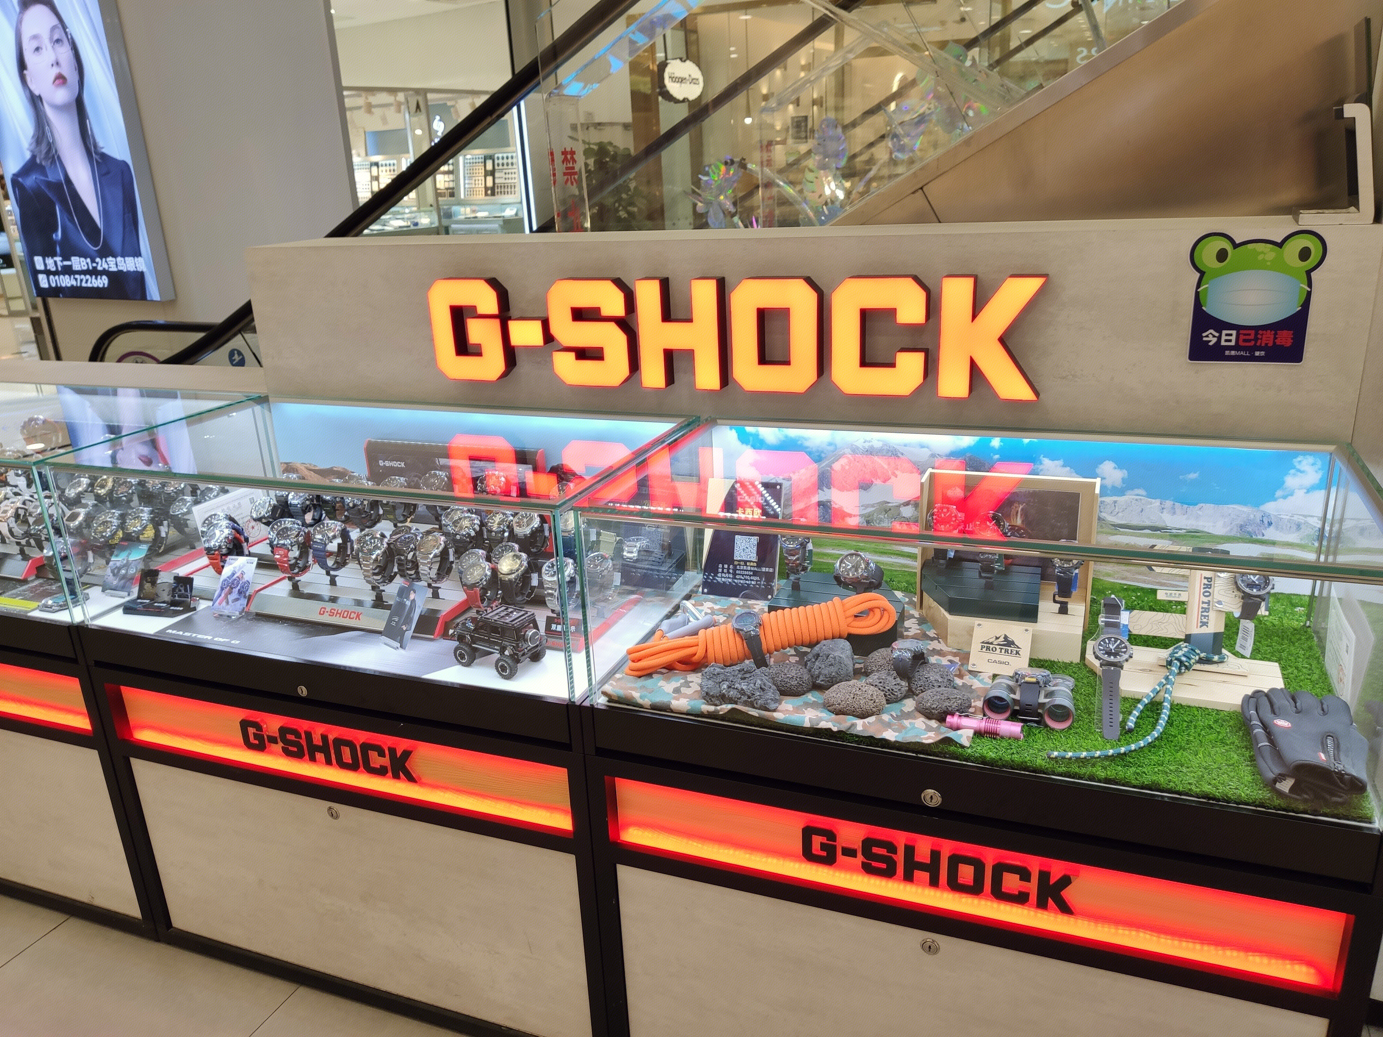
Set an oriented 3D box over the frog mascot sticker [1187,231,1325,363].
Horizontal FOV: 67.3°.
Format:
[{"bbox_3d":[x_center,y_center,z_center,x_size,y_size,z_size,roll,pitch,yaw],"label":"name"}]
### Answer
[{"bbox_3d":[0.794,-0.311,1.472,0.170,0.186,0.008,5,20,21],"label":"frog mascot sticker"}]

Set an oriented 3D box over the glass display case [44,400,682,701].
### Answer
[{"bbox_3d":[-0.531,0.005,1.847,0.990,0.299,0.525,5,20,21],"label":"glass display case"}]

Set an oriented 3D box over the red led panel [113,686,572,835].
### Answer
[{"bbox_3d":[-0.610,0.381,1.738,0.944,0.117,0.040,5,20,21],"label":"red led panel"}]

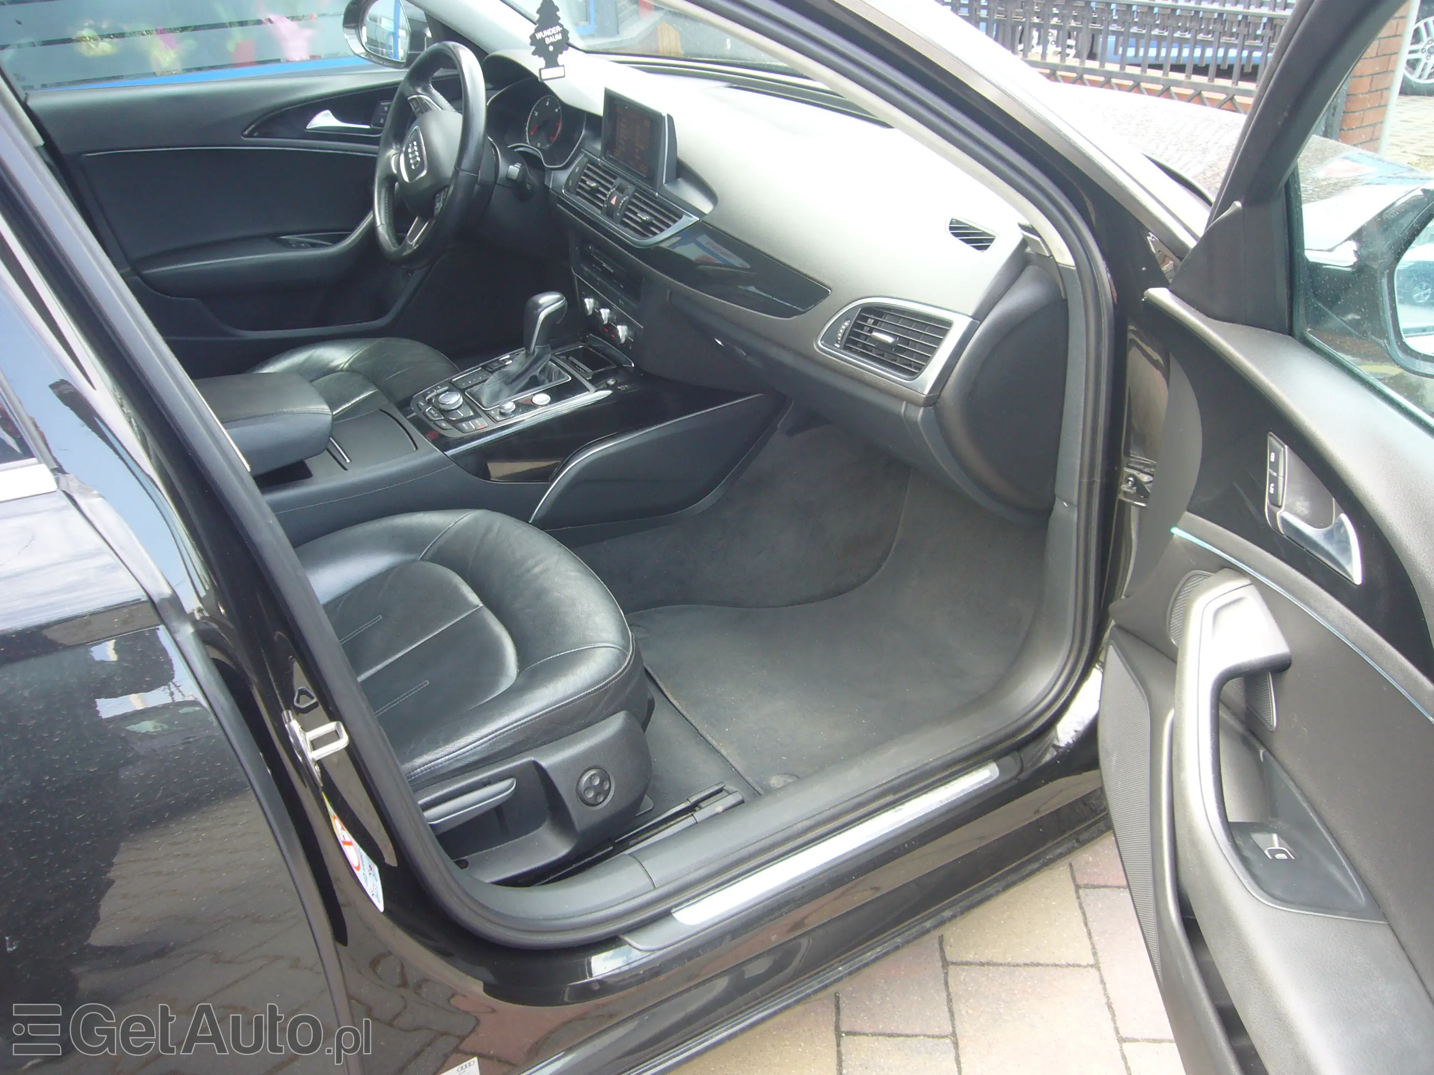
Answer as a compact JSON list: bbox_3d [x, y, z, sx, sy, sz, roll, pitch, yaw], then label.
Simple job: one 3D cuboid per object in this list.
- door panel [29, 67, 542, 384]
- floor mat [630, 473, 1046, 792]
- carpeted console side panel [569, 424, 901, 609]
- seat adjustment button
[{"bbox_3d":[-0.720,-0.562,2.162,0.900,0.590,0.140,-18,35,-26],"label":"door panel"},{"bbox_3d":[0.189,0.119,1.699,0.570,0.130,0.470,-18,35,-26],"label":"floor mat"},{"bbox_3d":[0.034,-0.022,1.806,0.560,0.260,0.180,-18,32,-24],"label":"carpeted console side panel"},{"bbox_3d":[-0.135,0.272,1.275,0.041,0.041,0.015,-18,23,-26],"label":"seat adjustment button"}]

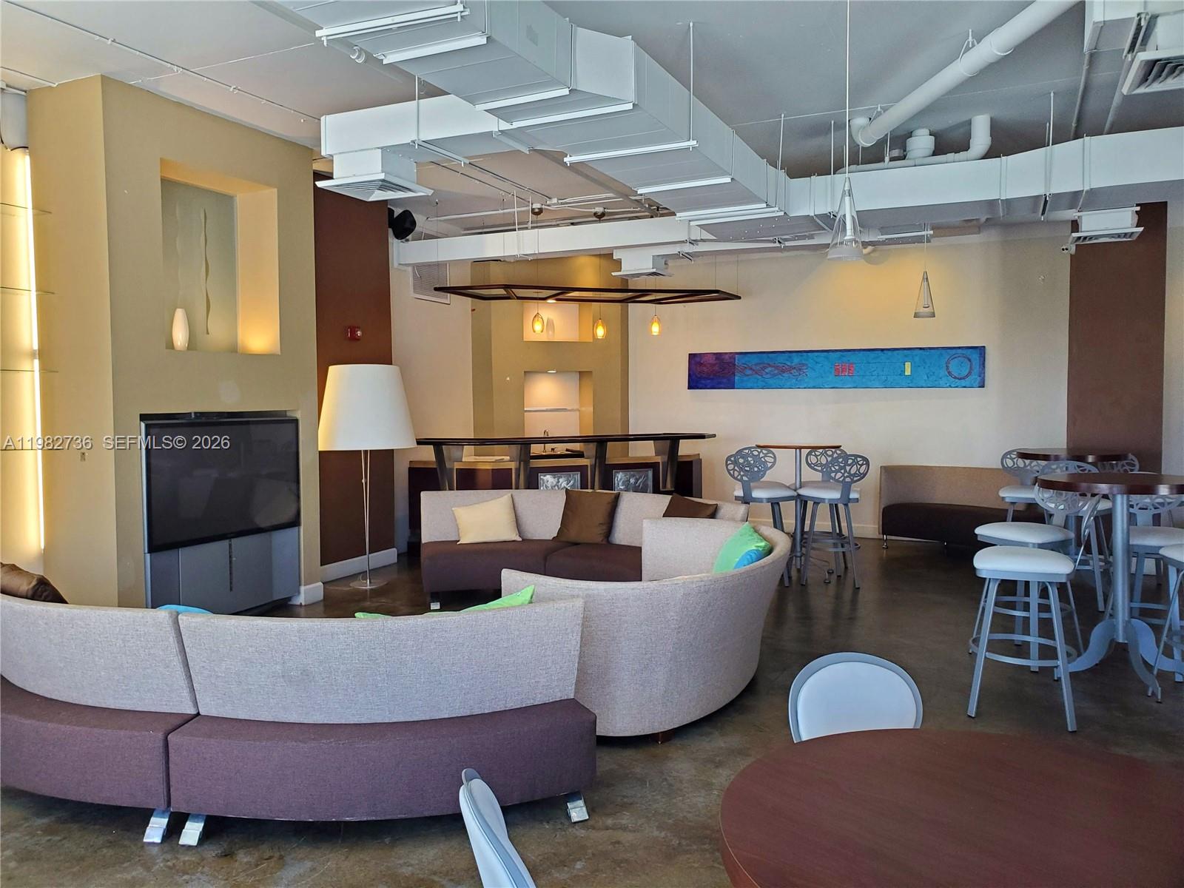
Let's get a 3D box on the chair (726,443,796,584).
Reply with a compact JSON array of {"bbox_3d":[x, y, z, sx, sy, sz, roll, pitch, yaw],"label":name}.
[{"bbox_3d":[1.364,0.587,7.156,0.470,1.050,0.570,3,4,44],"label":"chair"}]

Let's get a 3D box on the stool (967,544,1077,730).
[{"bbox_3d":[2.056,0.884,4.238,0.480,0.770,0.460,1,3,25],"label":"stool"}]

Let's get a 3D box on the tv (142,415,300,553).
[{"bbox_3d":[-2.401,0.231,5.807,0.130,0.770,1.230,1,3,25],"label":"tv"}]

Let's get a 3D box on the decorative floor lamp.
[{"bbox_3d":[-1.800,0.253,7.080,0.810,1.755,0.810,0,3,0],"label":"decorative floor lamp"}]

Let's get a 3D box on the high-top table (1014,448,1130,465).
[{"bbox_3d":[3.709,0.589,6.876,0.880,1.055,0.880,1,3,25],"label":"high-top table"}]

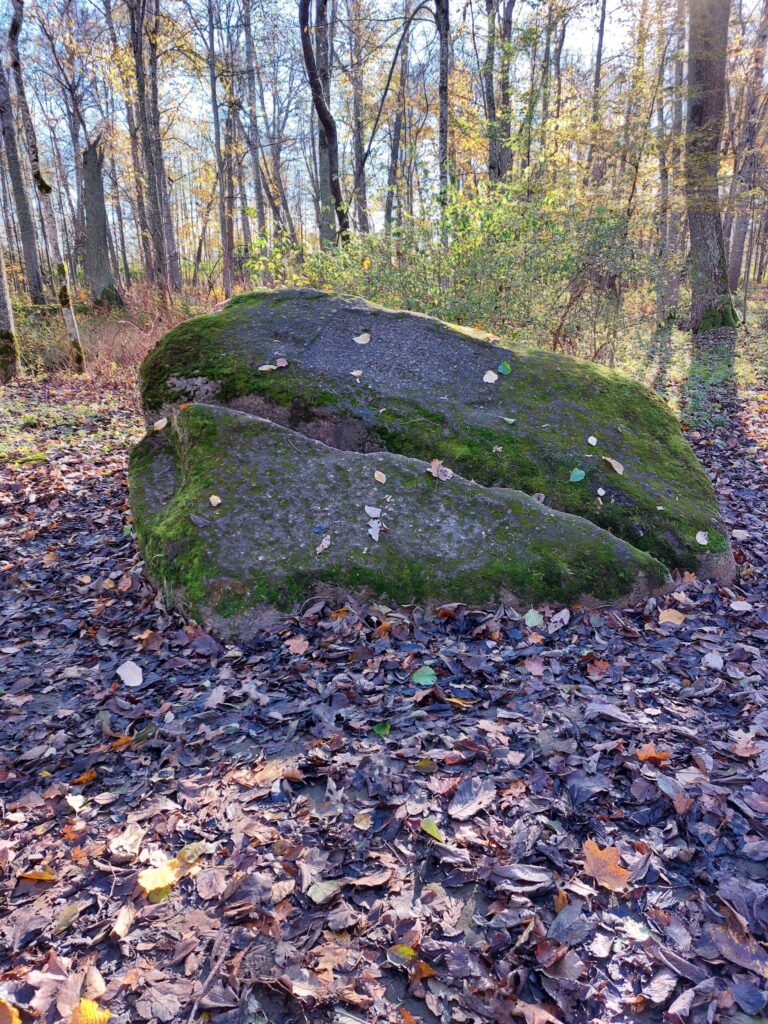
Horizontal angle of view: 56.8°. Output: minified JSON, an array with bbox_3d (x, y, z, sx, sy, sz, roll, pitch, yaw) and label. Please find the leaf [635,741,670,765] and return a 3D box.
[{"bbox_3d":[0.856,0.764,2.255,0.108,0.028,0.088,-1,20,0],"label":"leaf"}]

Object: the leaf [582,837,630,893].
[{"bbox_3d":[0.537,0.856,1.720,0.110,0.035,0.130,-5,21,-14],"label":"leaf"}]

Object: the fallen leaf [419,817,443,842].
[{"bbox_3d":[0.131,0.878,1.964,0.048,0.020,0.088,-5,20,-13],"label":"fallen leaf"}]

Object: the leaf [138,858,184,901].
[{"bbox_3d":[-0.568,0.936,1.804,0.118,0.030,0.115,-1,20,0],"label":"leaf"}]

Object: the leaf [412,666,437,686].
[{"bbox_3d":[0.141,0.575,2.481,0.082,0.025,0.085,0,20,0],"label":"leaf"}]

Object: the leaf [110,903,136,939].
[{"bbox_3d":[-0.579,0.909,1.577,0.050,0.030,0.090,10,23,26],"label":"leaf"}]

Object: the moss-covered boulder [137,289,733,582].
[{"bbox_3d":[0.190,-0.533,3.748,2.850,1.260,1.500,0,20,0],"label":"moss-covered boulder"}]

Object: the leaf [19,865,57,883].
[{"bbox_3d":[-0.829,0.865,1.698,0.090,0.030,0.045,0,20,0],"label":"leaf"}]

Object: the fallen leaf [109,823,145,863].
[{"bbox_3d":[-0.648,0.832,1.787,0.085,0.040,0.105,7,21,19],"label":"fallen leaf"}]

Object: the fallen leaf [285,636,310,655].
[{"bbox_3d":[-0.353,0.546,2.902,0.102,0.022,0.110,-1,20,0],"label":"fallen leaf"}]

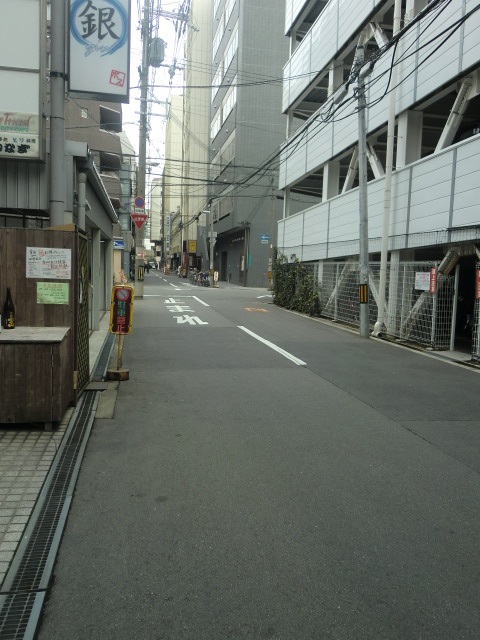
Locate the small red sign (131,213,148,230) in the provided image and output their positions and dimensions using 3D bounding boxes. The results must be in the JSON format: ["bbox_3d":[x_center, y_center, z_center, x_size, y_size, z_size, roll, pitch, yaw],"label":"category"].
[{"bbox_3d":[-4.632,-4.521,22.200,0.810,0.740,0.060,1,6,-9],"label":"small red sign"}]

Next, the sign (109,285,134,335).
[{"bbox_3d":[-1.518,-0.128,6.200,0.290,0.640,0.050,3,6,-12],"label":"sign"}]

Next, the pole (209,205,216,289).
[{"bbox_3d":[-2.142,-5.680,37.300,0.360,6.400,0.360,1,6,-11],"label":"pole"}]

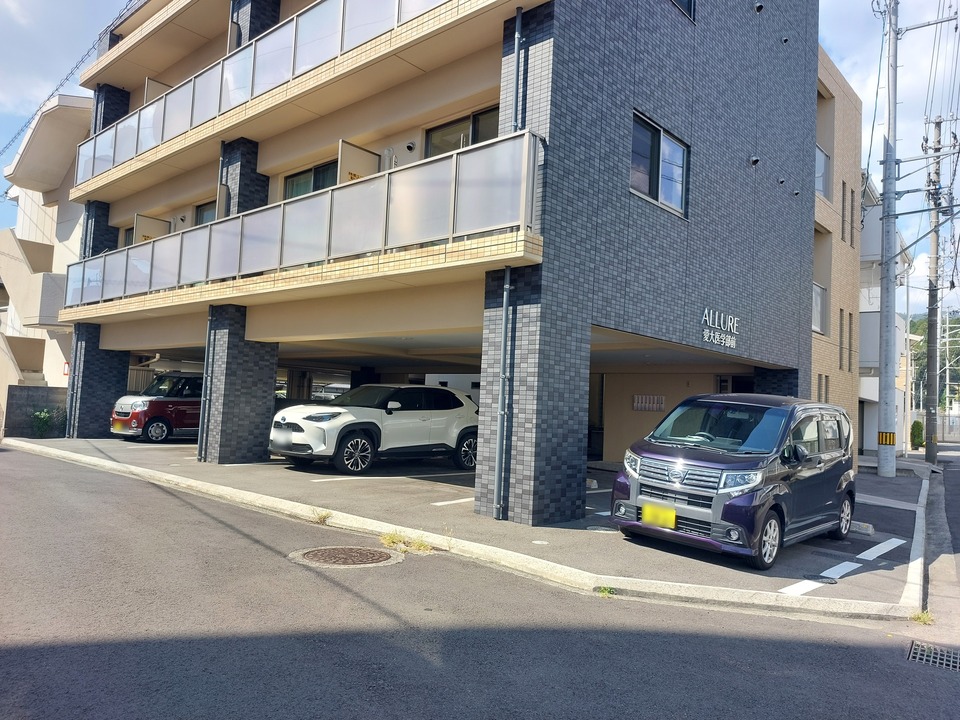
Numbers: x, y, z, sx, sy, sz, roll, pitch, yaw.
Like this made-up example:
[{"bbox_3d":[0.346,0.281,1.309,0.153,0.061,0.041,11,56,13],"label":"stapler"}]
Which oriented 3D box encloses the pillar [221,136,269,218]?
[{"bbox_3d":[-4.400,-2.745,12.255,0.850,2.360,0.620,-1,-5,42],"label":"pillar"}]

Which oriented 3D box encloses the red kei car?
[{"bbox_3d":[-6.956,1.163,16.321,1.475,1.655,3.395,-1,-5,41],"label":"red kei car"}]

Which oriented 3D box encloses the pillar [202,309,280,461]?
[{"bbox_3d":[-4.408,0.461,12.193,0.850,2.760,1.020,-1,-5,42],"label":"pillar"}]

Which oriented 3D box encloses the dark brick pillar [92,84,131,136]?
[{"bbox_3d":[-9.358,-5.618,16.844,0.850,2.290,0.600,-1,-5,42],"label":"dark brick pillar"}]

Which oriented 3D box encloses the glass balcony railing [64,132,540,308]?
[{"bbox_3d":[-4.854,-1.839,11.854,14.500,1.090,0.200,0,-5,42],"label":"glass balcony railing"}]

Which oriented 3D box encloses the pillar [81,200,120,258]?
[{"bbox_3d":[-9.489,-2.657,16.648,0.850,2.350,0.600,-1,-5,42],"label":"pillar"}]

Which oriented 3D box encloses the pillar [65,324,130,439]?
[{"bbox_3d":[-9.490,0.544,16.593,0.850,2.760,1.020,-1,-5,42],"label":"pillar"}]

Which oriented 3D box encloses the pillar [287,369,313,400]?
[{"bbox_3d":[-6.782,1.312,24.998,0.700,2.500,0.700,0,-5,42],"label":"pillar"}]

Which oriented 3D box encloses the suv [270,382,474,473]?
[{"bbox_3d":[-1.698,1.168,12.040,1.765,1.585,4.180,-1,-6,44],"label":"suv"}]

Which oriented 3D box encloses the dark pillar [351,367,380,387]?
[{"bbox_3d":[-4.150,1.468,24.265,0.680,2.430,0.700,0,-5,41],"label":"dark pillar"}]

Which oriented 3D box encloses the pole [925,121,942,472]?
[{"bbox_3d":[14.233,-2.268,20.829,0.360,10.980,0.360,0,-5,42],"label":"pole"}]

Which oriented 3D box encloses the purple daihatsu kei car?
[{"bbox_3d":[2.871,1.171,7.286,1.475,1.640,3.395,1,-4,43],"label":"purple daihatsu kei car"}]

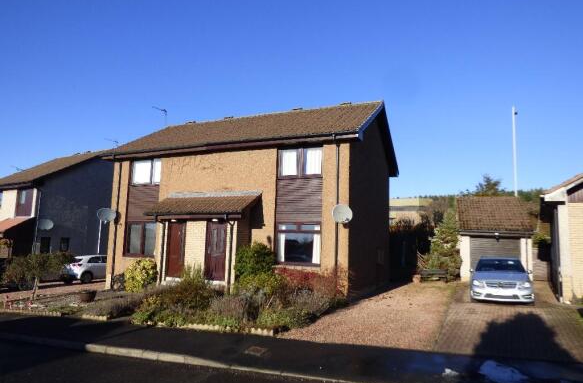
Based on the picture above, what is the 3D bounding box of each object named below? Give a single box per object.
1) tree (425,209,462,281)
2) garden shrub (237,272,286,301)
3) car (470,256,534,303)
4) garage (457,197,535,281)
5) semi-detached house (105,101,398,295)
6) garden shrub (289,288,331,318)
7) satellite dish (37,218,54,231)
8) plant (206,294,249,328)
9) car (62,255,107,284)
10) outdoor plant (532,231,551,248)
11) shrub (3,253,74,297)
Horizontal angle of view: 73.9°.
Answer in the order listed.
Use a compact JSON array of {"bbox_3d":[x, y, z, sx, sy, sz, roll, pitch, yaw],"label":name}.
[{"bbox_3d":[7.550,2.652,19.147,1.800,3.580,1.750,-2,-7,24],"label":"tree"},{"bbox_3d":[-0.987,2.968,12.123,1.500,0.930,1.200,-2,-7,24],"label":"garden shrub"},{"bbox_3d":[7.327,2.973,13.595,1.780,1.450,4.590,-2,-7,26],"label":"car"},{"bbox_3d":[10.921,2.502,21.234,3.240,4.400,6.600,-2,-7,24],"label":"garage"},{"bbox_3d":[-1.706,0.231,18.929,12.120,8.400,9.700,-2,-7,24],"label":"semi-detached house"},{"bbox_3d":[0.409,2.669,9.372,1.000,0.670,0.900,-2,-7,24],"label":"garden shrub"},{"bbox_3d":[-13.411,1.817,21.200,0.720,0.630,0.380,4,-7,-25],"label":"satellite dish"},{"bbox_3d":[-1.455,2.542,8.424,0.900,0.730,0.850,-2,-7,24],"label":"plant"},{"bbox_3d":[-11.372,4.523,22.890,1.760,1.480,4.150,-2,-7,24],"label":"car"},{"bbox_3d":[13.426,2.578,20.800,0.900,0.900,0.850,-2,-7,24],"label":"outdoor plant"},{"bbox_3d":[-9.081,2.978,13.641,2.100,1.740,1.900,-2,-7,24],"label":"shrub"}]

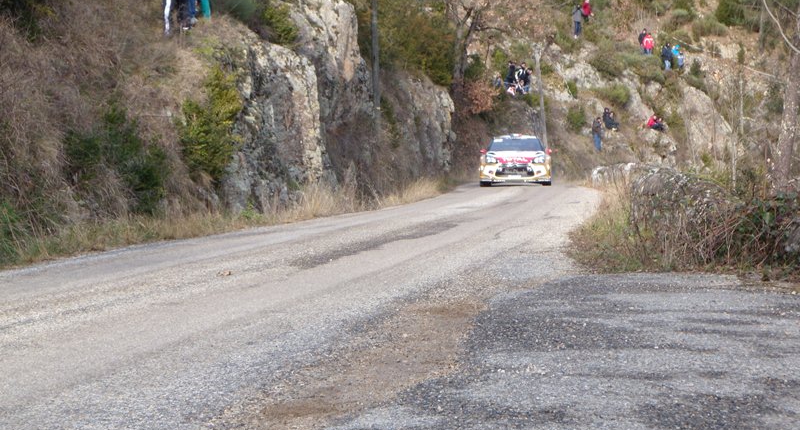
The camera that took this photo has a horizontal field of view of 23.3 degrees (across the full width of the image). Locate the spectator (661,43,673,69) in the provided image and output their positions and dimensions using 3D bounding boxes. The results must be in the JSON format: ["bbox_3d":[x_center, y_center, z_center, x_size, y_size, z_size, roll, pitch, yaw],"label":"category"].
[{"bbox_3d":[14.029,-8.183,102.000,0.600,1.720,0.450,-2,3,-23],"label":"spectator"}]

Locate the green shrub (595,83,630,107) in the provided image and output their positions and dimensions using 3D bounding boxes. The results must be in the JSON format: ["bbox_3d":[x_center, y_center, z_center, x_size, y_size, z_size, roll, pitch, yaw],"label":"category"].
[{"bbox_3d":[10.508,-5.909,96.000,1.750,1.200,1.500,0,2,0],"label":"green shrub"}]

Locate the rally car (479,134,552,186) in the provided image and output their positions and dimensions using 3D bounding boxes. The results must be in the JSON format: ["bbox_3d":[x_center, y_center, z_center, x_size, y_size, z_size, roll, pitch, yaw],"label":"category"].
[{"bbox_3d":[3.080,-1.475,51.000,1.820,1.410,3.950,0,2,5],"label":"rally car"}]

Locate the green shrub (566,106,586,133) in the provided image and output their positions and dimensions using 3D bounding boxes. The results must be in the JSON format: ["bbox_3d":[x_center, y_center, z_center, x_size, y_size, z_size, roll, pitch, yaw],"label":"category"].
[{"bbox_3d":[8.819,-4.772,97.000,1.000,1.400,1.000,-1,2,0],"label":"green shrub"}]

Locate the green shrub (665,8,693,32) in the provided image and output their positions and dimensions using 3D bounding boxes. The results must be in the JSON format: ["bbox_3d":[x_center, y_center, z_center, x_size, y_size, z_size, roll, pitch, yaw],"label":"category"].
[{"bbox_3d":[14.686,-10.272,102.000,1.550,1.250,1.400,0,2,0],"label":"green shrub"}]

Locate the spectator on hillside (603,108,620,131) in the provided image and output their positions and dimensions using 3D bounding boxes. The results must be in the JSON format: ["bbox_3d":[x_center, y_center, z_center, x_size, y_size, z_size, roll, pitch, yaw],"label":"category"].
[{"bbox_3d":[10.404,-4.673,95.500,0.800,1.120,0.600,1,2,41],"label":"spectator on hillside"}]

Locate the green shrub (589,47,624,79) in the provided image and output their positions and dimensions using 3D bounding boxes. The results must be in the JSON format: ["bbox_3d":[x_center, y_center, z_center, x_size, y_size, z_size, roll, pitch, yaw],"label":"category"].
[{"bbox_3d":[10.318,-7.570,97.000,1.800,1.550,1.600,0,2,0],"label":"green shrub"}]

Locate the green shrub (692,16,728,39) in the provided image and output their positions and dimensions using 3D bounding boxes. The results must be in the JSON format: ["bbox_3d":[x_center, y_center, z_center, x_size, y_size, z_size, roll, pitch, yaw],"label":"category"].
[{"bbox_3d":[17.274,-10.431,108.000,1.950,1.300,1.600,-1,2,0],"label":"green shrub"}]

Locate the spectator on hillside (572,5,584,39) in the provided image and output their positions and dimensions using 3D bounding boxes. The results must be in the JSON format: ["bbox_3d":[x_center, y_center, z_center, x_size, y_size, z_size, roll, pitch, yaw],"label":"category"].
[{"bbox_3d":[9.379,-10.120,102.000,0.600,1.750,0.450,-1,2,-18],"label":"spectator on hillside"}]

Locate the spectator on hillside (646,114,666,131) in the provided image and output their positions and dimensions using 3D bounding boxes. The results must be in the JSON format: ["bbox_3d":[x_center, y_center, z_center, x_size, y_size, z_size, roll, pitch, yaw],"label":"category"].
[{"bbox_3d":[12.898,-4.644,98.000,0.800,0.880,0.600,1,3,41],"label":"spectator on hillside"}]

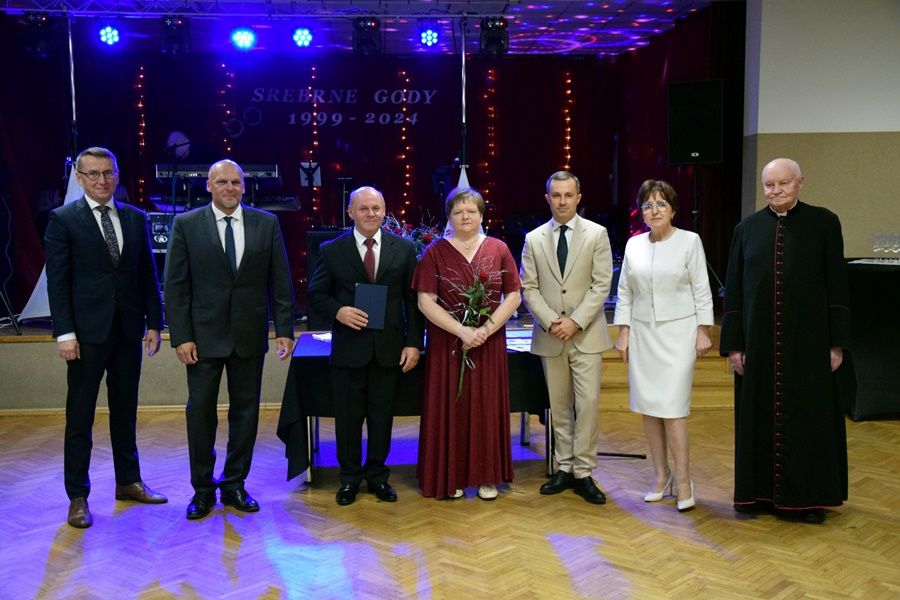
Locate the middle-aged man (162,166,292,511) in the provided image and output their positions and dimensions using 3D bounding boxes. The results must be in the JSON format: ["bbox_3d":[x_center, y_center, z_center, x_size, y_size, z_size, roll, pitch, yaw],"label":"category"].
[{"bbox_3d":[-1.128,0.179,5.355,0.660,1.779,0.420,-1,4,-16],"label":"middle-aged man"}]

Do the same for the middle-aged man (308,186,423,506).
[{"bbox_3d":[-0.459,0.230,5.578,0.610,1.646,0.400,-1,4,-9],"label":"middle-aged man"}]

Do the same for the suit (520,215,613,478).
[{"bbox_3d":[0.627,0.239,5.658,0.470,1.400,0.320,1,5,10],"label":"suit"}]

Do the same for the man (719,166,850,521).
[{"bbox_3d":[1.680,0.184,5.262,0.650,1.784,0.430,2,5,26],"label":"man"}]

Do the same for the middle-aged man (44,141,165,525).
[{"bbox_3d":[-1.770,0.166,5.359,0.530,1.860,0.420,-3,6,-28],"label":"middle-aged man"}]

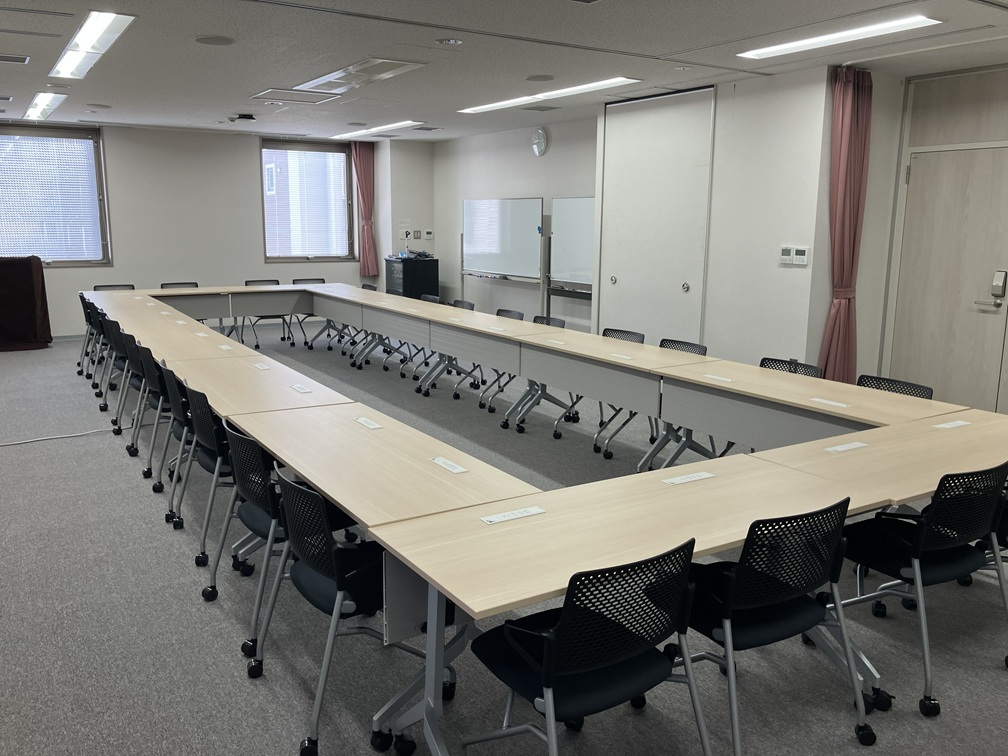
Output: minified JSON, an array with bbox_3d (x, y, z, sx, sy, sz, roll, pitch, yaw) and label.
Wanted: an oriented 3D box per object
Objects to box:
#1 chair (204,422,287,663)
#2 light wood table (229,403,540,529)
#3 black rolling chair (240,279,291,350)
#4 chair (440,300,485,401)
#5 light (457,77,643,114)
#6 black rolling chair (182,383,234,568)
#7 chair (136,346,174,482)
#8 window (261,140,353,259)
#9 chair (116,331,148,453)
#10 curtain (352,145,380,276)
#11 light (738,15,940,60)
[{"bbox_3d":[-0.860,0.567,3.236,0.560,0.780,0.560,-7,13,-32],"label":"chair"},{"bbox_3d":[-0.531,0.619,3.140,0.600,0.720,1.500,-7,13,-32],"label":"light wood table"},{"bbox_3d":[-2.929,-0.807,10.113,0.570,0.800,0.580,-6,13,-28],"label":"black rolling chair"},{"bbox_3d":[-0.520,-0.334,7.814,0.560,0.780,0.560,-7,13,-32],"label":"chair"},{"bbox_3d":[0.323,-2.626,7.609,0.240,0.060,2.570,-7,13,-33],"label":"light"},{"bbox_3d":[-1.310,0.413,4.000,0.560,0.780,0.560,-7,13,-32],"label":"black rolling chair"},{"bbox_3d":[-2.092,0.164,5.232,0.560,0.780,0.560,-7,13,-32],"label":"chair"},{"bbox_3d":[-2.844,-2.599,11.974,1.380,1.690,0.130,-7,13,-33],"label":"window"},{"bbox_3d":[-2.448,0.053,5.777,0.560,0.780,0.560,-7,13,-32],"label":"chair"},{"bbox_3d":[-2.041,-2.471,12.027,0.370,1.930,0.140,-6,13,-31],"label":"curtain"},{"bbox_3d":[2.038,-2.129,5.101,0.250,0.060,1.310,-7,13,-33],"label":"light"}]

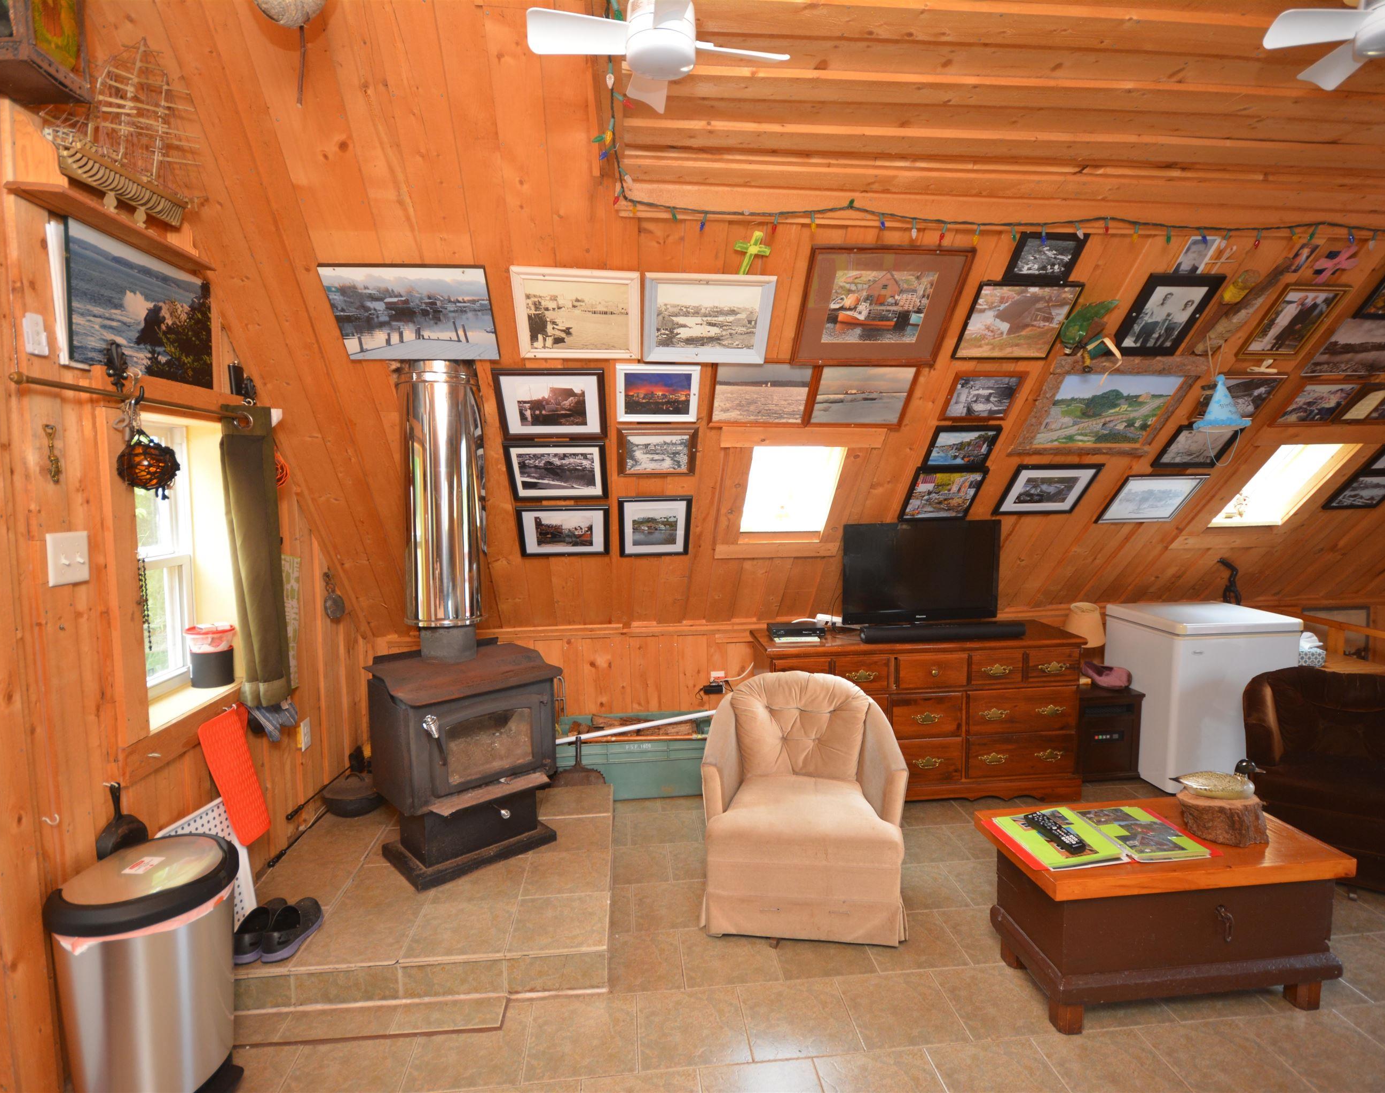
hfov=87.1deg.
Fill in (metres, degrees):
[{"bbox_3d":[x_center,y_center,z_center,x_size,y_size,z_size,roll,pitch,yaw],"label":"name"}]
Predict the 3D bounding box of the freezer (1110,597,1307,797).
[{"bbox_3d":[2.658,0.774,3.875,0.663,0.845,0.596,-1,4,-6],"label":"freezer"}]

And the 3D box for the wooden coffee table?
[{"bbox_3d":[1.440,1.117,2.293,0.924,0.429,0.482,-1,4,-6],"label":"wooden coffee table"}]

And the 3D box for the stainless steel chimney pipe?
[{"bbox_3d":[-0.963,-0.130,2.782,0.282,1.129,0.282,-1,5,-5],"label":"stainless steel chimney pipe"}]

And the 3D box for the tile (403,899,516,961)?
[{"bbox_3d":[-0.714,1.208,2.299,0.301,0.010,0.301,-1,4,-6],"label":"tile"}]

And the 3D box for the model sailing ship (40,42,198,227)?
[{"bbox_3d":[-1.394,-1.041,1.823,0.168,0.485,0.629,-1,5,-5],"label":"model sailing ship"}]

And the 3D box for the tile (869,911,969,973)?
[{"bbox_3d":[0.712,1.297,2.385,0.300,0.010,0.300,-1,5,-5],"label":"tile"}]

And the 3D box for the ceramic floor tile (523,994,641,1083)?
[{"bbox_3d":[-0.306,1.374,2.039,0.301,0.010,0.301,-1,4,-6],"label":"ceramic floor tile"}]

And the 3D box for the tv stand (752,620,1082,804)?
[{"bbox_3d":[1.089,0.815,3.636,1.529,0.760,0.500,-1,5,-2],"label":"tv stand"}]

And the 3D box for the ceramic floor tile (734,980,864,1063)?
[{"bbox_3d":[0.303,1.363,2.103,0.301,0.010,0.301,-1,4,-6],"label":"ceramic floor tile"}]

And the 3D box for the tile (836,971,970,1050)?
[{"bbox_3d":[0.607,1.357,2.135,0.301,0.010,0.301,-1,4,-6],"label":"tile"}]

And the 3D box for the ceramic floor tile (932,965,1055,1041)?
[{"bbox_3d":[0.911,1.352,2.167,0.301,0.010,0.301,-1,4,-6],"label":"ceramic floor tile"}]

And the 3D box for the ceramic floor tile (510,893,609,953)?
[{"bbox_3d":[-0.418,1.202,2.329,0.301,0.010,0.301,-1,4,-6],"label":"ceramic floor tile"}]

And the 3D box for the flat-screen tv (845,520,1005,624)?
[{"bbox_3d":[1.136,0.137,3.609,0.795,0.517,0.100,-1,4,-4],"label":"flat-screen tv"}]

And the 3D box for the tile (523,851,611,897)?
[{"bbox_3d":[-0.450,1.179,2.630,0.301,0.010,0.301,-1,4,-6],"label":"tile"}]

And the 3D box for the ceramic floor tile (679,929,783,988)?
[{"bbox_3d":[0.116,1.310,2.330,0.300,0.010,0.300,-1,5,-5],"label":"ceramic floor tile"}]

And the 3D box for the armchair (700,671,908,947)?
[{"bbox_3d":[0.395,0.905,2.677,0.683,0.749,0.752,0,5,7],"label":"armchair"}]

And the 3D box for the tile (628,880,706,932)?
[{"bbox_3d":[-0.060,1.292,2.615,0.300,0.010,0.300,-1,5,-5],"label":"tile"}]

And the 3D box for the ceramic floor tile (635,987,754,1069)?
[{"bbox_3d":[-0.002,1.334,2.020,0.300,0.010,0.300,-1,5,-5],"label":"ceramic floor tile"}]

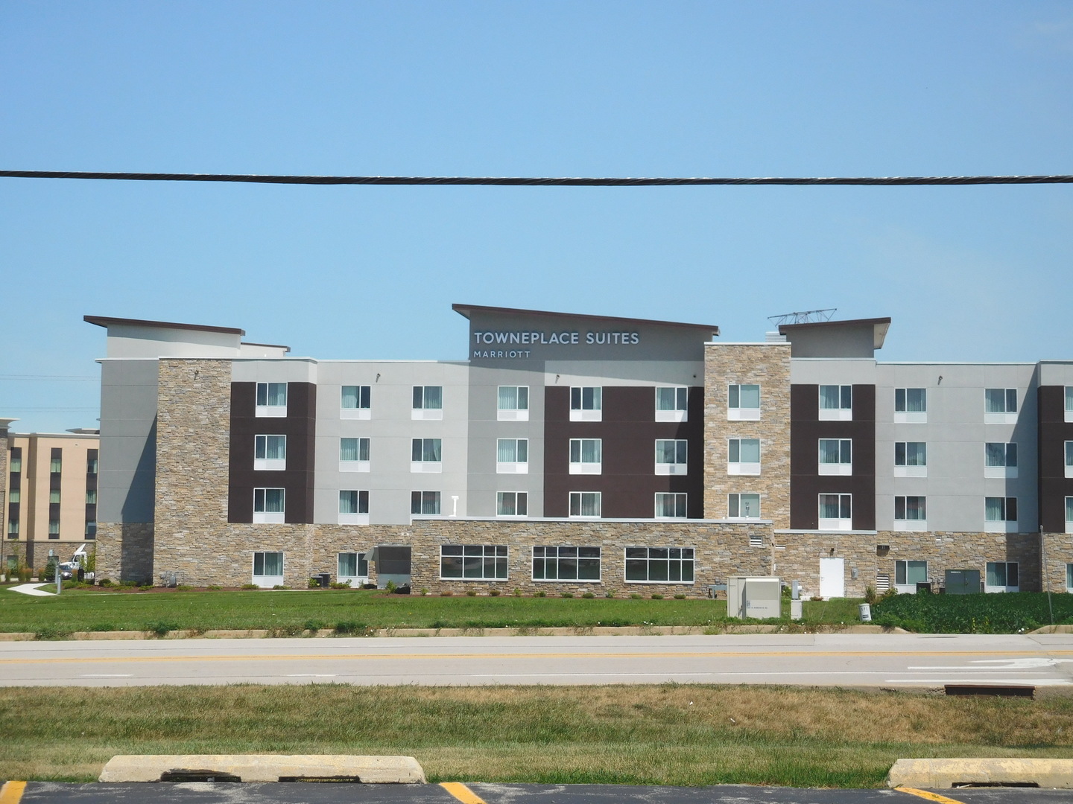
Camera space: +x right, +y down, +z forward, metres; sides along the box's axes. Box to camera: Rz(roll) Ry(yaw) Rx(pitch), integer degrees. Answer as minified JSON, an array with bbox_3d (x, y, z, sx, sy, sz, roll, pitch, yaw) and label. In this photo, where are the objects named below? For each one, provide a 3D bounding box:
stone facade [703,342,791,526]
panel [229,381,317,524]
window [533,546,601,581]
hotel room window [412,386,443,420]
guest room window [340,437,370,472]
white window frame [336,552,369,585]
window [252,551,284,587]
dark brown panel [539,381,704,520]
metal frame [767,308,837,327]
[{"bbox_3d":[11.869,1.945,122.027,4.802,10.414,2.000,0,-3,7],"label":"stone facade"},{"bbox_3d":[-15.233,2.963,125.332,4.540,8.082,2.000,0,-3,7],"label":"panel"},{"bbox_3d":[1.616,8.736,117.109,3.731,1.904,0.150,0,-4,7],"label":"window"},{"bbox_3d":[-6.387,0.054,126.848,1.857,2.031,0.150,0,-4,7],"label":"hotel room window"},{"bbox_3d":[-10.566,3.061,126.027,1.826,2.020,0.140,0,-3,7],"label":"guest room window"},{"bbox_3d":[-10.634,9.701,125.633,1.910,2.041,0.140,0,-3,7],"label":"white window frame"},{"bbox_3d":[-15.314,9.551,123.824,1.833,2.067,0.150,0,-3,7],"label":"window"},{"bbox_3d":[5.091,3.173,125.245,9.346,8.205,0.200,0,-4,7],"label":"dark brown panel"},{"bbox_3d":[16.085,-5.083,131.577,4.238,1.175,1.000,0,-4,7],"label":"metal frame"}]

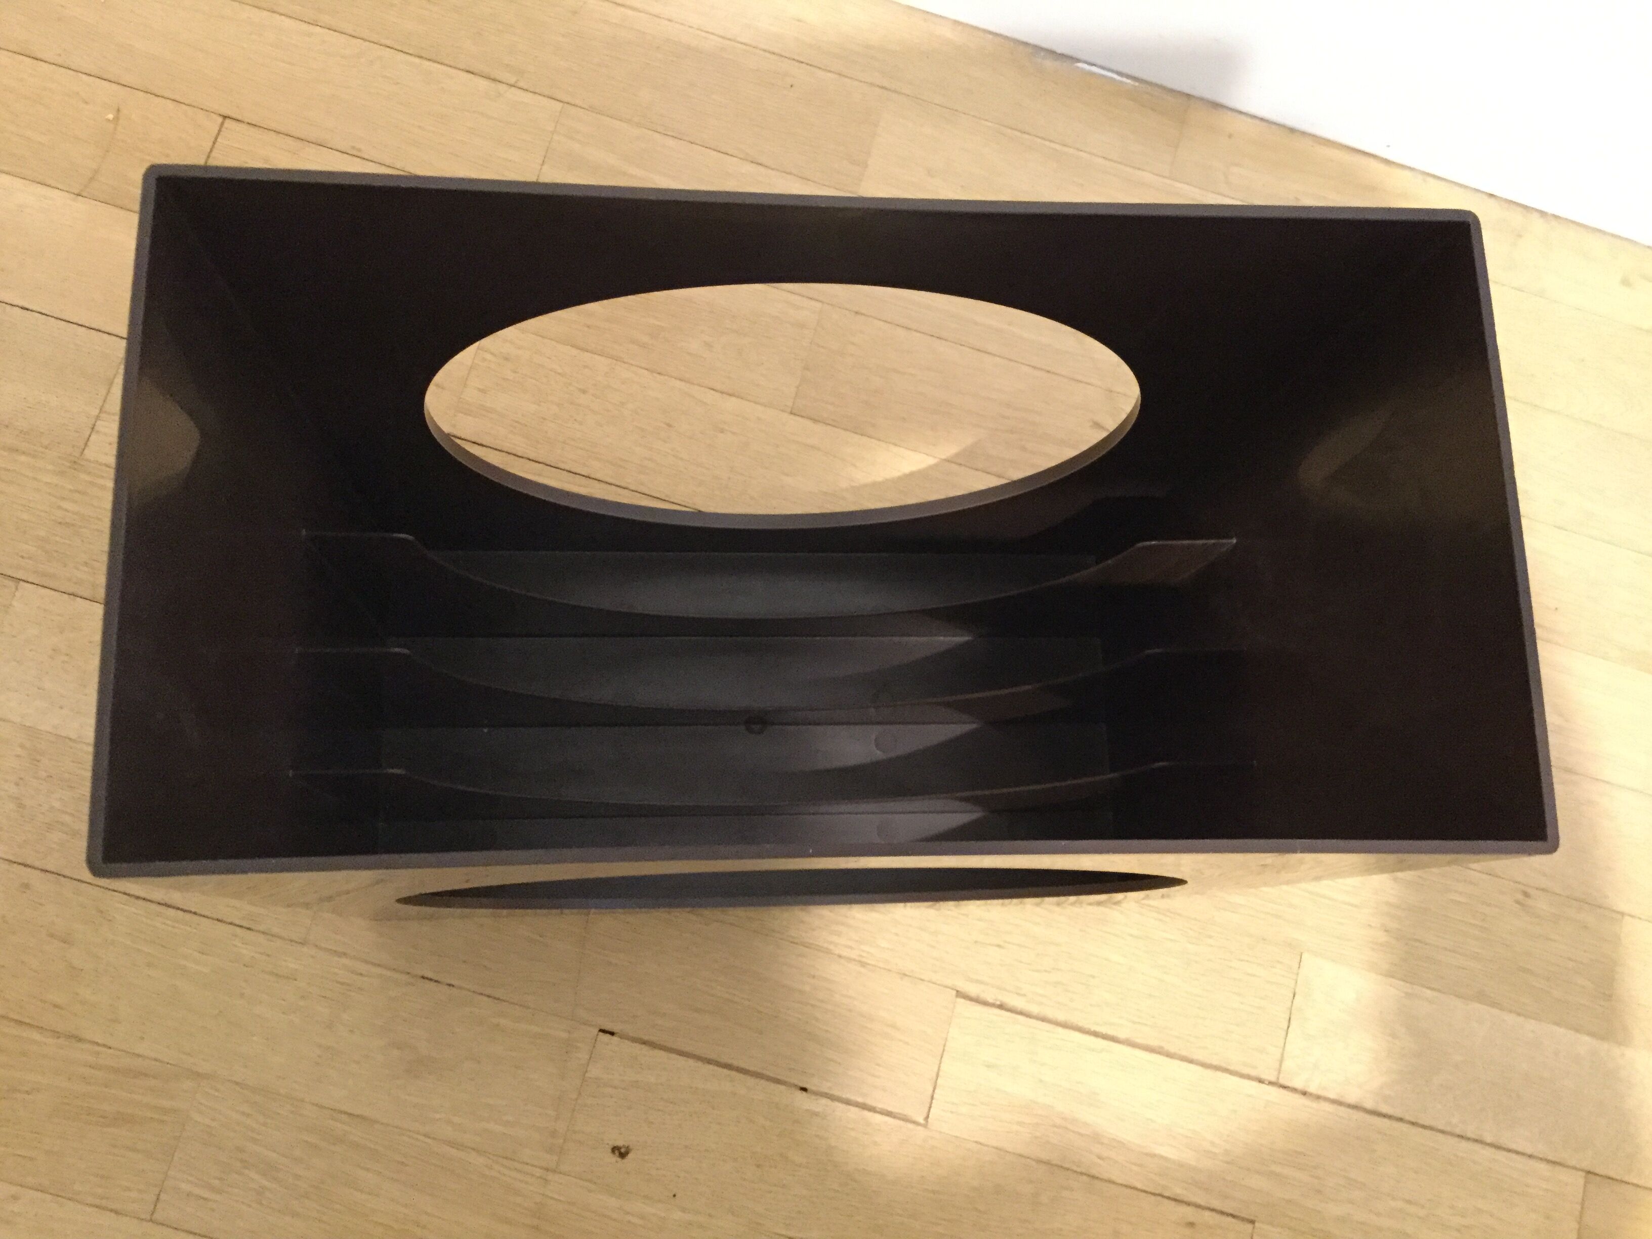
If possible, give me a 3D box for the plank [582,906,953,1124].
[{"bbox_3d":[-0.030,0.182,0.698,0.175,0.014,0.062,17,78,-2],"label":"plank"}]

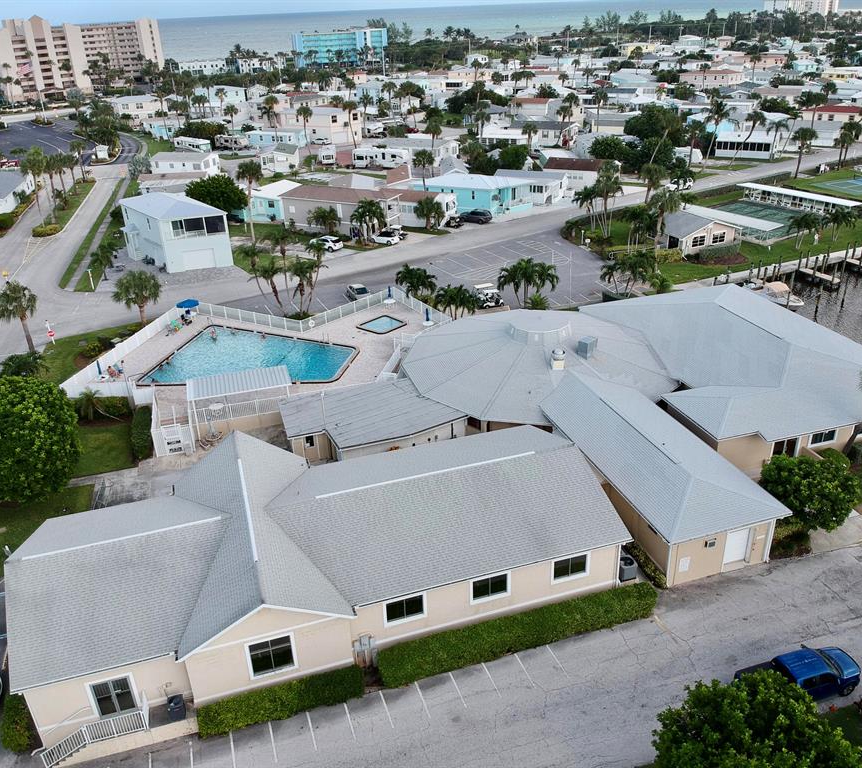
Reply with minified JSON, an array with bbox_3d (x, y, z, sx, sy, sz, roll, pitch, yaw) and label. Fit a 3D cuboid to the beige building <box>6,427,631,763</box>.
[{"bbox_3d":[-6.300,8.150,41.800,30.300,5.600,15.600,-10,28,-15],"label":"beige building"}]

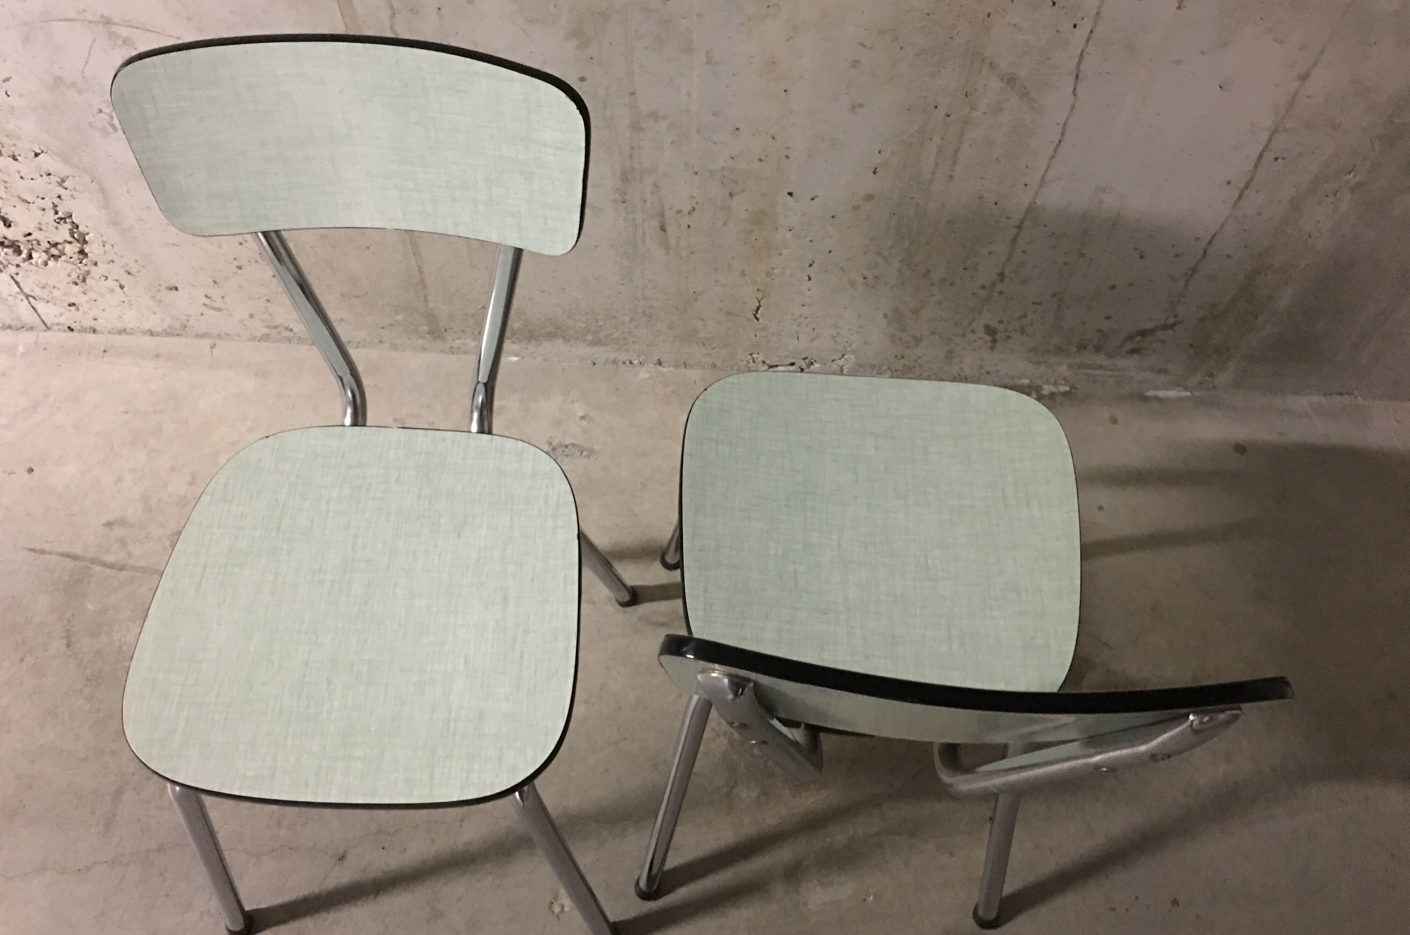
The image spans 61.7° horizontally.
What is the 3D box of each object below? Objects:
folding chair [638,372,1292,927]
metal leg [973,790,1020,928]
[{"bbox_3d":[0.152,0.131,1.082,0.430,0.807,0.507,4,58,1],"label":"folding chair"},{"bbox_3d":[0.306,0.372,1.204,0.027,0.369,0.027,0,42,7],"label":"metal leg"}]

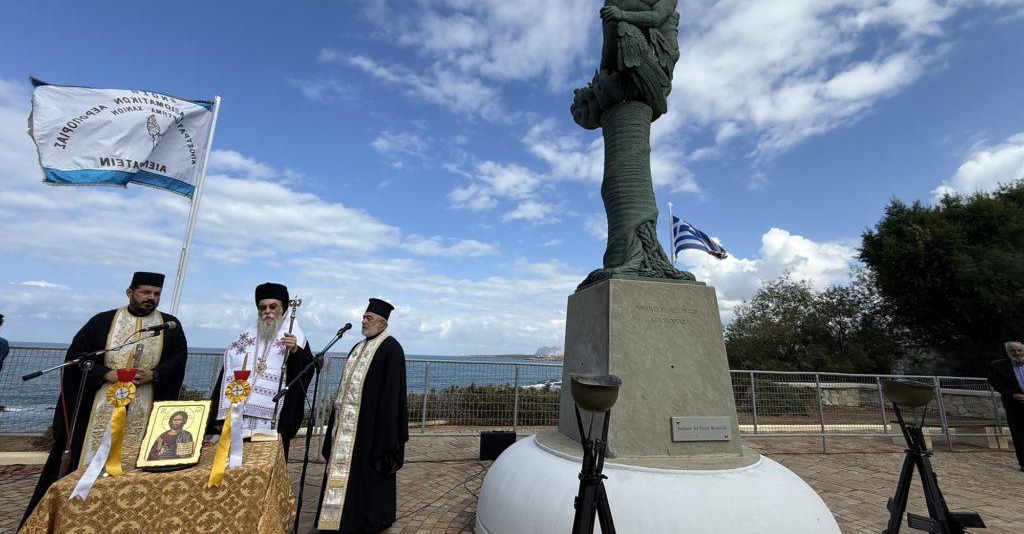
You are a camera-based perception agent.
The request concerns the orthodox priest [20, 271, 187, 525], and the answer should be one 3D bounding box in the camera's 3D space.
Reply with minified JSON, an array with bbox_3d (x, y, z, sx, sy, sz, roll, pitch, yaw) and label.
[{"bbox_3d":[-2.669,0.934,2.784,0.520,1.825,0.700,-6,-14,31],"label":"orthodox priest"}]

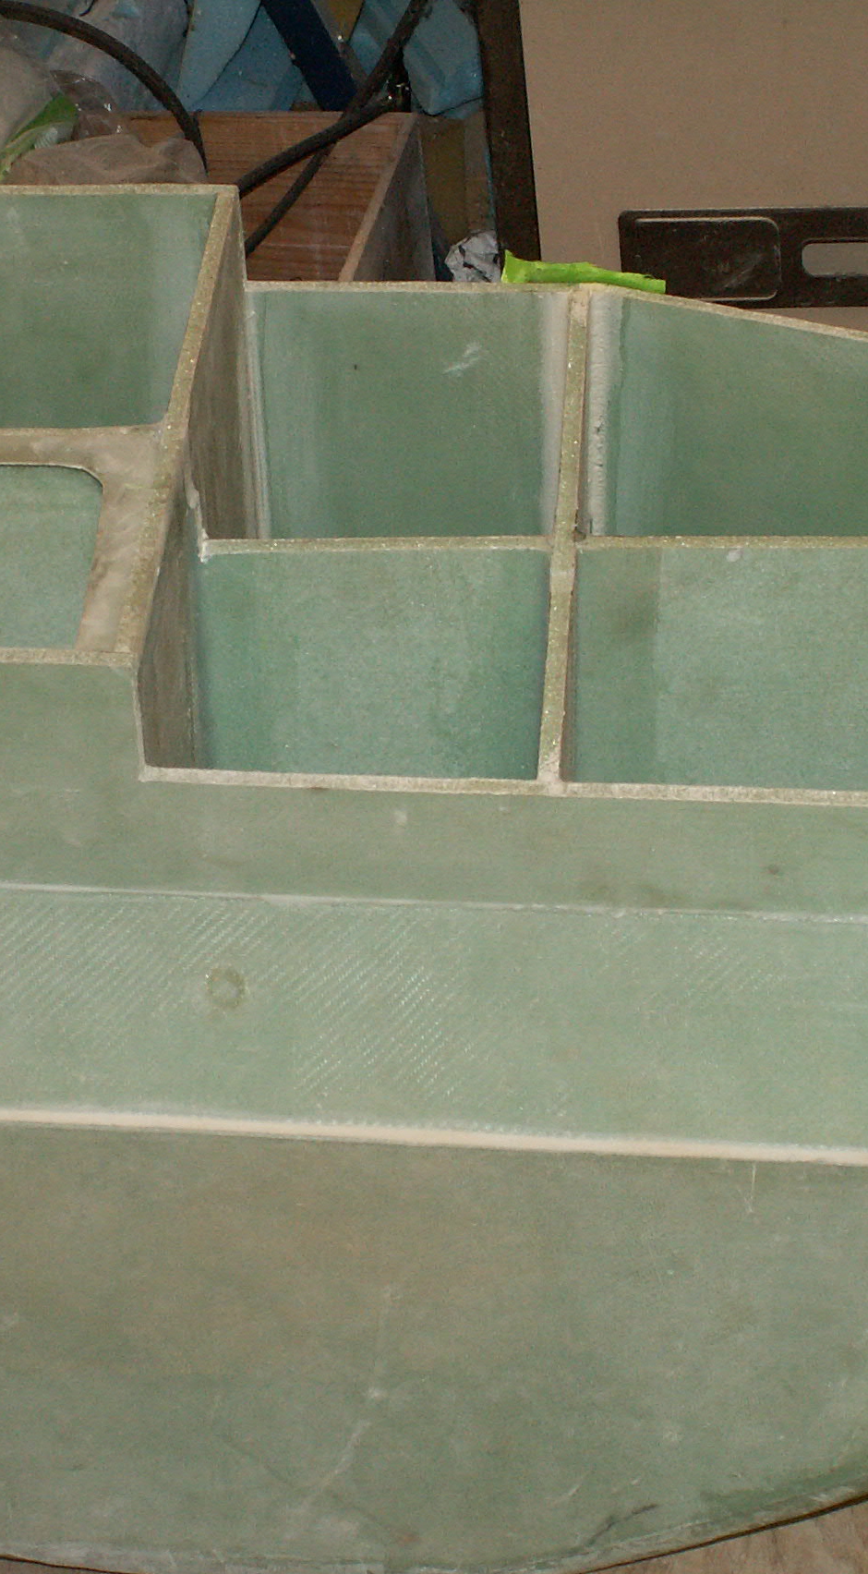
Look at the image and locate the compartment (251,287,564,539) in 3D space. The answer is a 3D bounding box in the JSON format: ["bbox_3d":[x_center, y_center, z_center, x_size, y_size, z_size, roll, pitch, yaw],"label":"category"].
[{"bbox_3d":[-0.017,-0.093,2.016,0.168,0.240,0.226,1,38,3],"label":"compartment"}]

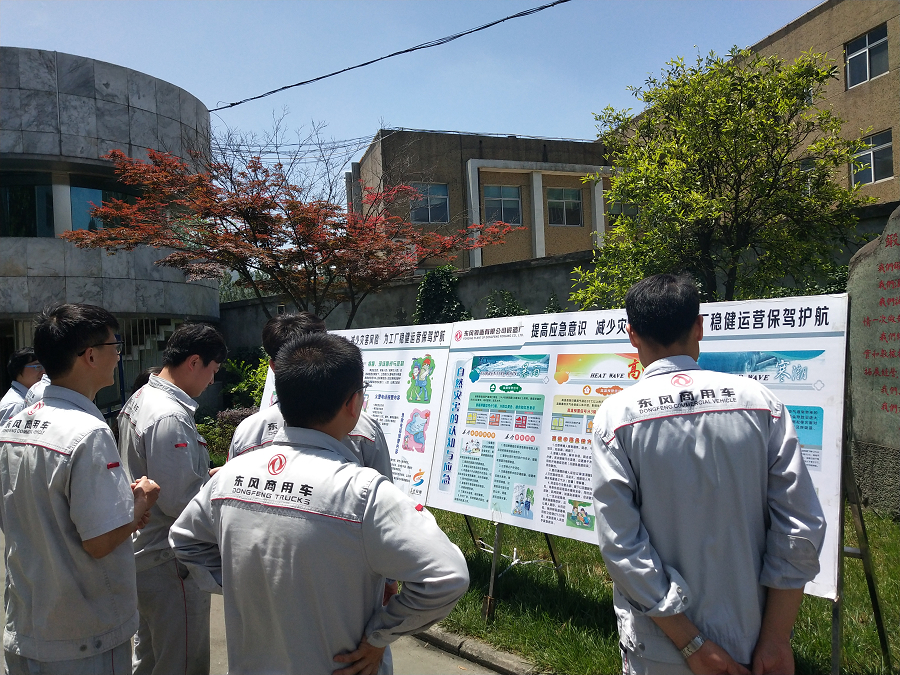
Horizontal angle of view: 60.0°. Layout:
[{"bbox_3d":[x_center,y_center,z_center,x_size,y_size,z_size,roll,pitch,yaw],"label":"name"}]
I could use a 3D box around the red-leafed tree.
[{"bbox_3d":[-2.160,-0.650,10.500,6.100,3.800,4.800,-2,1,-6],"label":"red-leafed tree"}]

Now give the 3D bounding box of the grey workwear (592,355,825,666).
[{"bbox_3d":[0.615,0.415,1.910,0.540,0.720,0.340,-2,1,12],"label":"grey workwear"}]

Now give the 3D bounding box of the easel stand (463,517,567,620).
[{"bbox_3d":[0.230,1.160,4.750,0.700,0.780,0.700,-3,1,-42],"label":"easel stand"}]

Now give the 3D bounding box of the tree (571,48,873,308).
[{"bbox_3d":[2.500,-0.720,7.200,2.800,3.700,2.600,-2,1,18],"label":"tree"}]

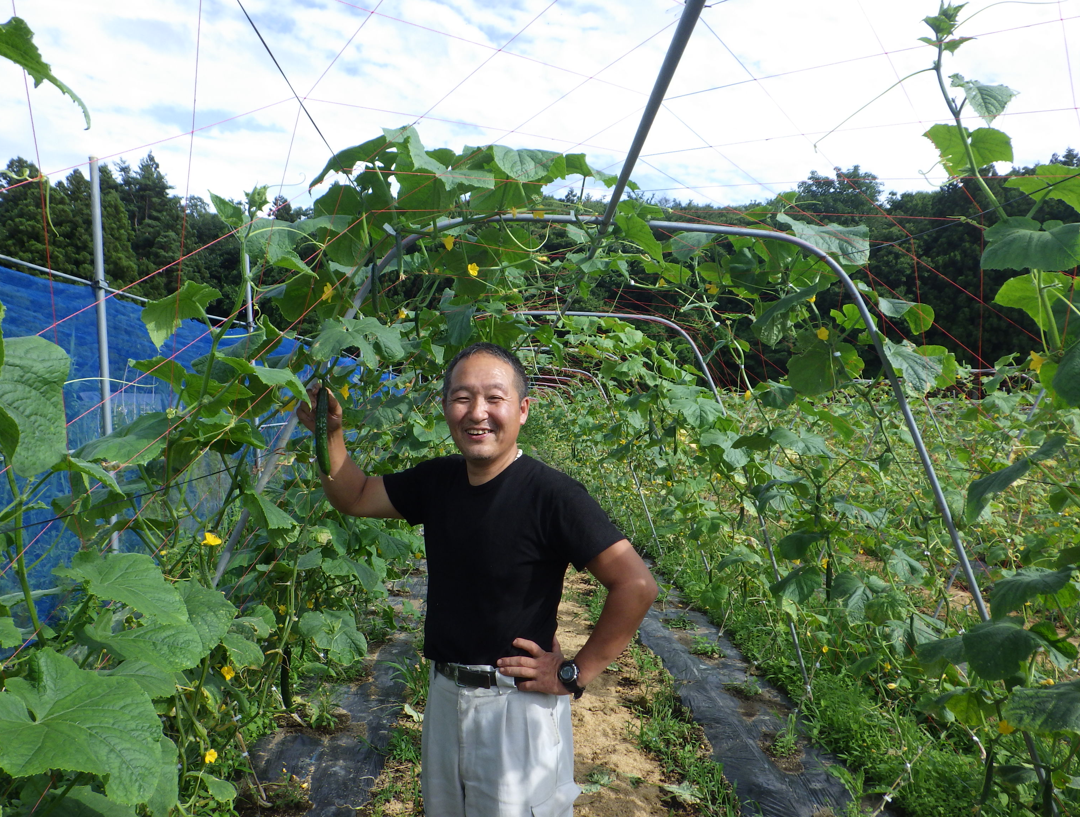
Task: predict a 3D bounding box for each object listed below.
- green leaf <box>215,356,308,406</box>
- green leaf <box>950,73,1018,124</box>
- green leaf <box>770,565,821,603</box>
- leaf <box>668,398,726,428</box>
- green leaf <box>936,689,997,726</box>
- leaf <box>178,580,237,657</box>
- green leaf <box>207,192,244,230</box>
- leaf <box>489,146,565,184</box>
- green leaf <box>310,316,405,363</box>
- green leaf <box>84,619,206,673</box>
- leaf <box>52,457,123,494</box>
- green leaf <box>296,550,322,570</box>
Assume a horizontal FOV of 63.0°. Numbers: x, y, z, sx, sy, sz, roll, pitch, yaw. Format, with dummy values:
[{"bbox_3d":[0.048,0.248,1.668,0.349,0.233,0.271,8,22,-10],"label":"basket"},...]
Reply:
[{"bbox_3d":[-0.515,-0.050,1.630,0.172,0.093,0.120,-1,1,0],"label":"green leaf"},{"bbox_3d":[0.856,-0.598,1.700,0.131,0.100,0.080,-1,1,0],"label":"green leaf"},{"bbox_3d":[1.044,0.717,3.600,0.200,0.160,0.070,5,-42,12],"label":"green leaf"},{"bbox_3d":[0.775,0.021,4.350,0.277,0.155,0.160,0,0,0],"label":"leaf"},{"bbox_3d":[1.016,0.710,2.100,0.135,0.070,0.105,-2,29,21],"label":"green leaf"},{"bbox_3d":[-0.639,0.391,1.650,0.150,0.150,0.045,-32,-17,-43],"label":"leaf"},{"bbox_3d":[-0.578,-0.363,1.620,0.066,0.067,0.050,-1,1,0],"label":"green leaf"},{"bbox_3d":[-0.031,-0.583,2.100,0.175,0.050,0.135,-2,44,-6],"label":"leaf"},{"bbox_3d":[-0.394,-0.149,1.900,0.205,0.101,0.140,-1,1,0],"label":"green leaf"},{"bbox_3d":[-0.662,0.396,1.480,0.205,0.055,0.145,11,20,14],"label":"green leaf"},{"bbox_3d":[-0.719,0.105,1.400,0.115,0.061,0.110,0,0,0],"label":"leaf"},{"bbox_3d":[-0.813,0.534,3.100,0.096,0.072,0.080,-1,1,0],"label":"green leaf"}]

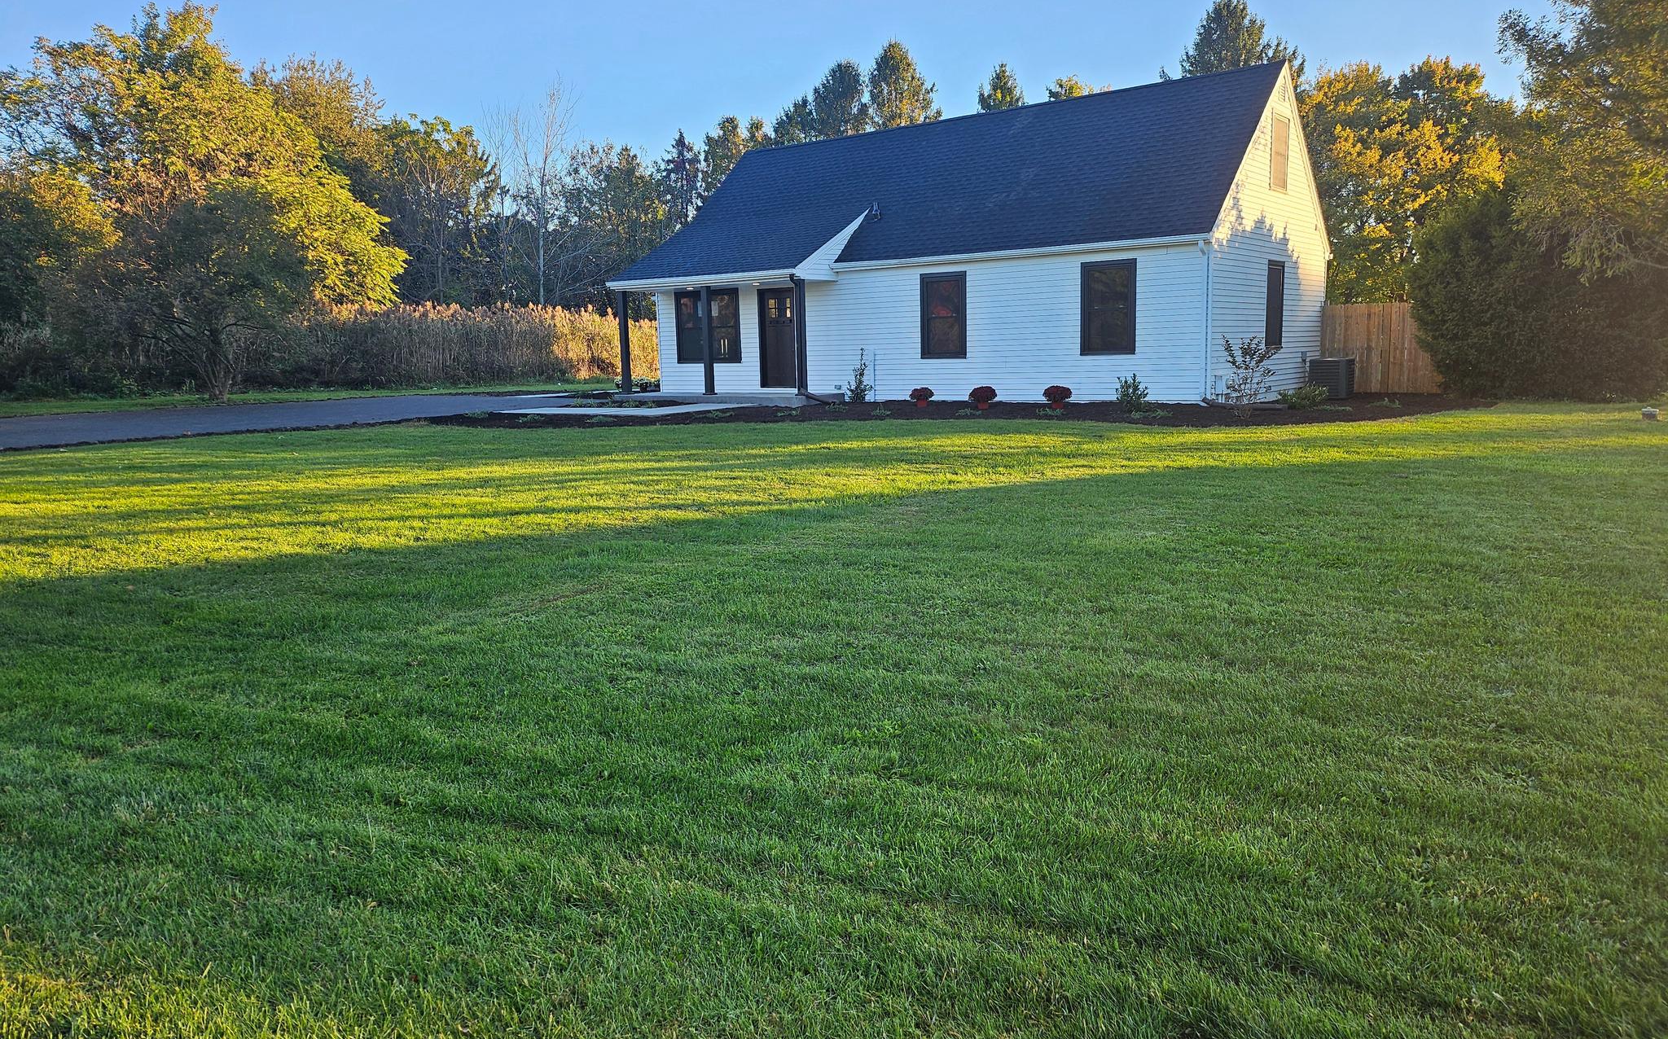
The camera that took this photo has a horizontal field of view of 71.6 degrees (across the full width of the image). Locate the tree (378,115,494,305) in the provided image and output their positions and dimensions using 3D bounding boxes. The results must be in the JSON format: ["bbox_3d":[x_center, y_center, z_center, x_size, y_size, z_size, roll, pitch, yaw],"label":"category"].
[{"bbox_3d":[-16.161,-11.118,48.366,5.600,11.165,5.600,-4,9,-18],"label":"tree"}]

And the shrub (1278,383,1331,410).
[{"bbox_3d":[8.340,-2.216,20.524,0.850,0.460,0.750,5,10,37],"label":"shrub"}]

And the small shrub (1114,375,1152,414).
[{"bbox_3d":[5.016,-2.109,19.266,0.580,0.620,0.550,5,10,37],"label":"small shrub"}]

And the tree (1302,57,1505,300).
[{"bbox_3d":[16.698,-8.860,34.277,7.200,9.304,7.200,2,9,25],"label":"tree"}]

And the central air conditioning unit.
[{"bbox_3d":[9.900,-2.787,22.853,0.740,0.780,0.740,5,10,37],"label":"central air conditioning unit"}]

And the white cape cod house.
[{"bbox_3d":[2.816,-5.727,25.107,13.102,6.118,8.826,5,10,37],"label":"white cape cod house"}]

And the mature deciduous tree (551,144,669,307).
[{"bbox_3d":[-10.777,-12.418,55.806,6.200,11.288,6.200,-3,8,-10],"label":"mature deciduous tree"}]

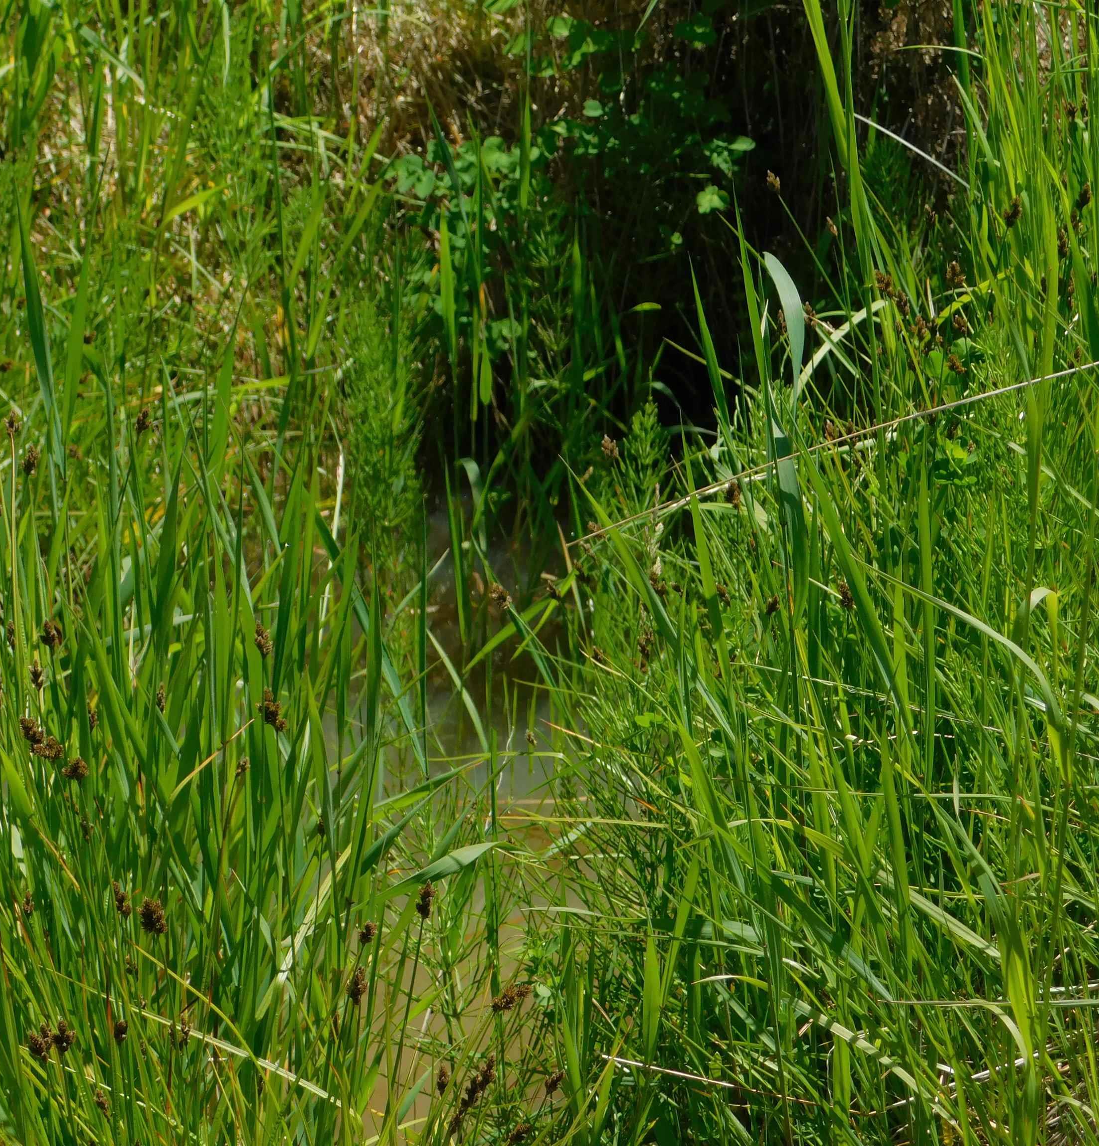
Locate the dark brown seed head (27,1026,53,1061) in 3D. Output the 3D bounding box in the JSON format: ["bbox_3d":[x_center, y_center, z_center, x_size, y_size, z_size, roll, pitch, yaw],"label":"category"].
[{"bbox_3d":[-0.292,0.270,2.300,0.014,0.017,0.012,-9,20,0],"label":"dark brown seed head"}]

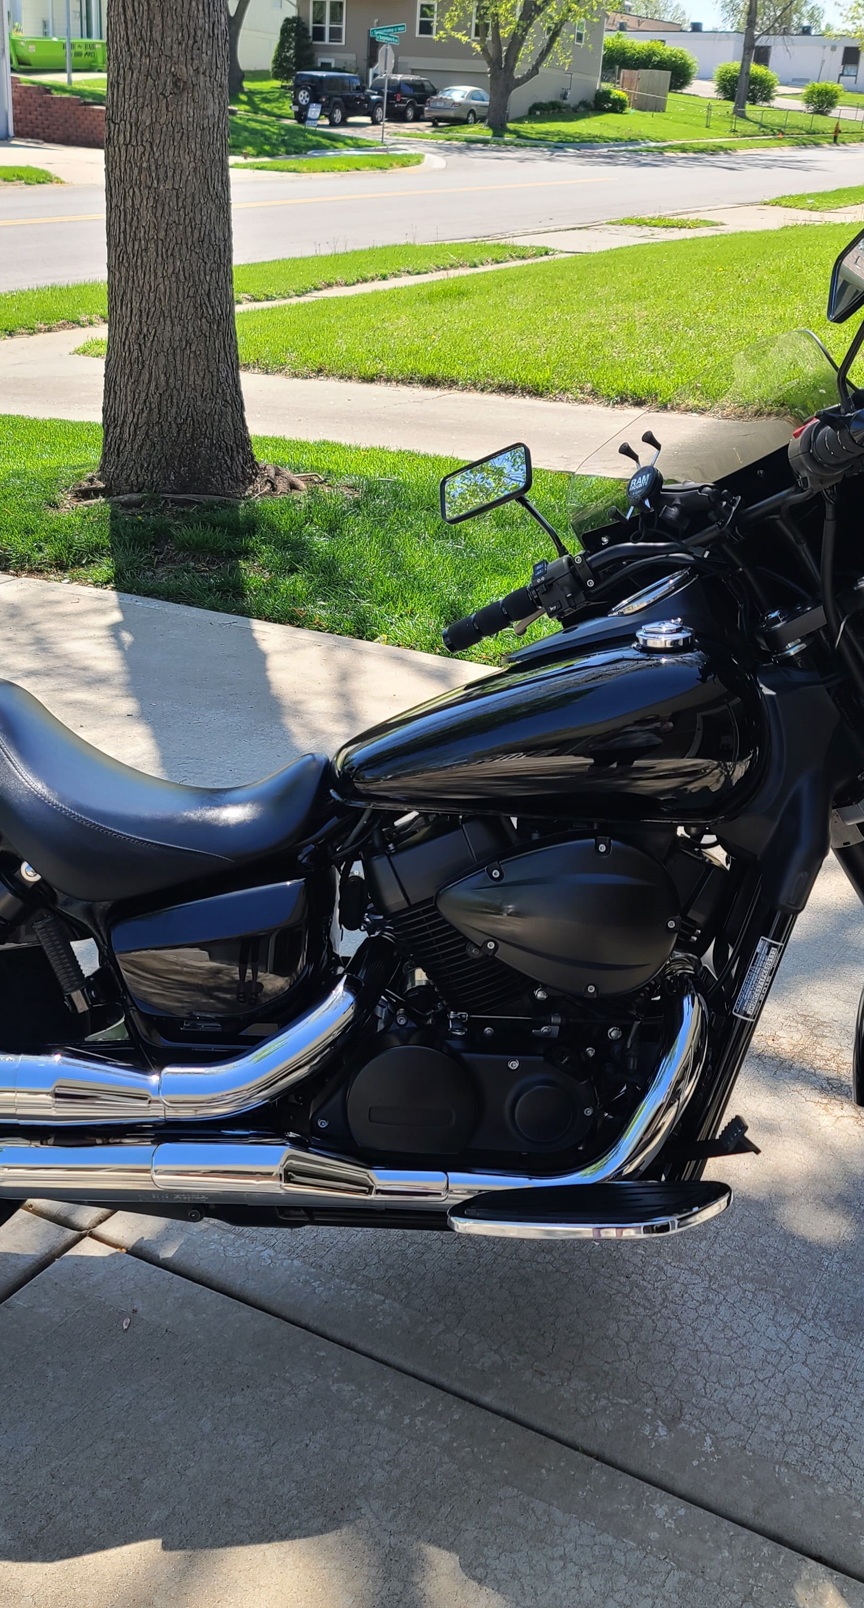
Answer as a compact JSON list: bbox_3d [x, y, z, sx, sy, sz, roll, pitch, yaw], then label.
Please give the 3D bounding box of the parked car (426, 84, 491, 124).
[{"bbox_3d":[1.500,-29.061,64.446,1.790,1.450,4.750,14,29,24],"label":"parked car"}]

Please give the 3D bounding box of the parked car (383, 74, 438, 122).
[{"bbox_3d":[-0.763,-28.426,62.582,1.760,1.690,4.500,17,28,30],"label":"parked car"}]

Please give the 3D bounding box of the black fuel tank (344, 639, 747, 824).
[{"bbox_3d":[0.141,-0.121,1.961,0.520,0.245,0.320,3,9,-4],"label":"black fuel tank"}]

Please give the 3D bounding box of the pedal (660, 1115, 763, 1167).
[{"bbox_3d":[0.316,0.380,1.765,0.120,0.062,0.075,3,9,-4],"label":"pedal"}]

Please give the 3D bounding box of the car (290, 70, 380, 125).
[{"bbox_3d":[-3.632,-27.299,59.973,1.870,1.840,4.600,16,29,27],"label":"car"}]

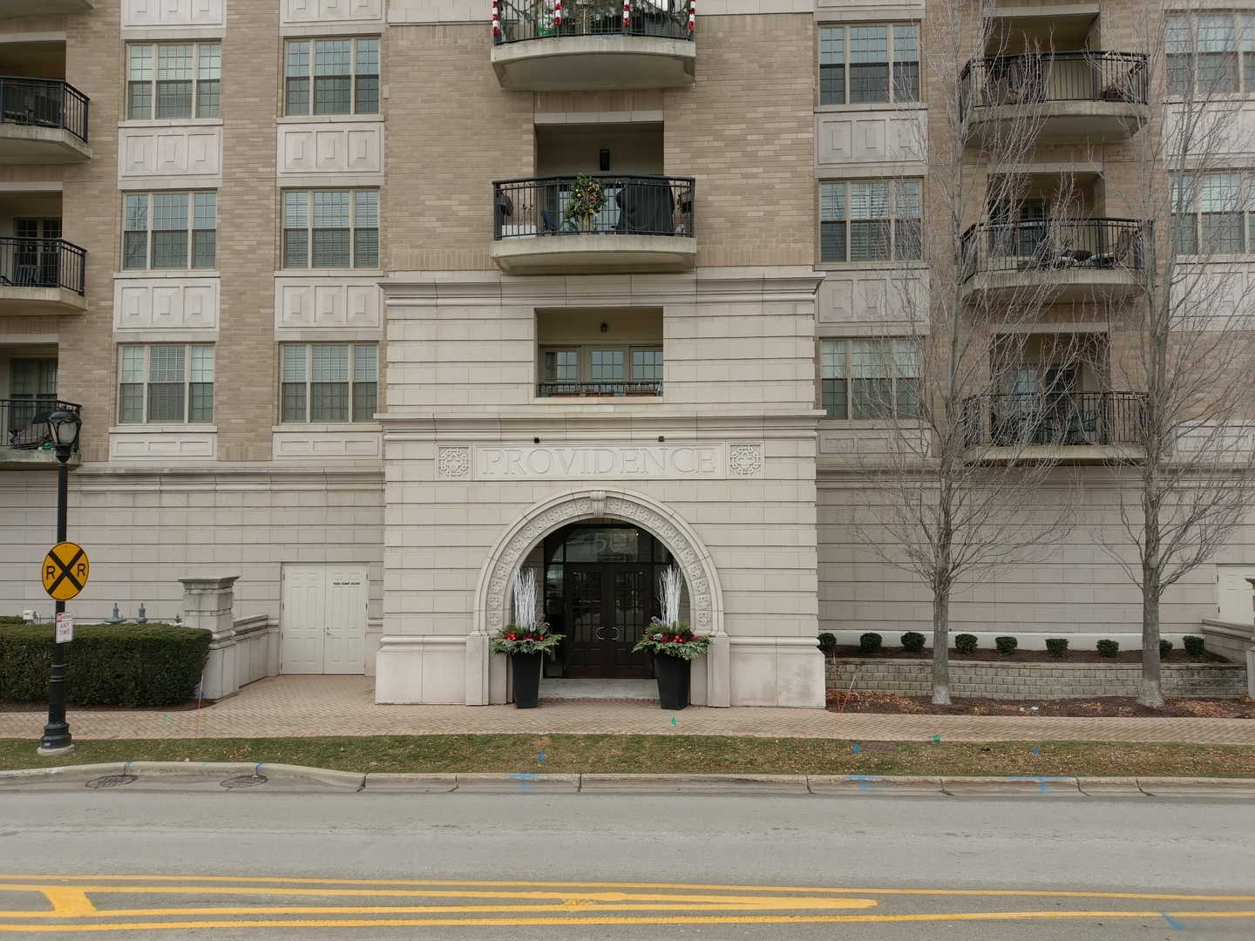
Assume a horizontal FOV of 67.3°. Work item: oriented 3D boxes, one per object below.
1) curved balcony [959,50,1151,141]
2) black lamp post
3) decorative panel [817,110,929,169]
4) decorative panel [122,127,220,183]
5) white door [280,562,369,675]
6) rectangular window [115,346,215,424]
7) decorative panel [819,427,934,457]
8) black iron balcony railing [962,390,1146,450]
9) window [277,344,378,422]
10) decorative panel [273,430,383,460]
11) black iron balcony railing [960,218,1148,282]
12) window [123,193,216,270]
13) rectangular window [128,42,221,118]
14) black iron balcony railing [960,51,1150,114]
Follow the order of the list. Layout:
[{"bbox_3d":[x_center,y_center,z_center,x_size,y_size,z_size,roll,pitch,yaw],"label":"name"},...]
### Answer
[{"bbox_3d":[8.896,-7.761,19.667,3.570,1.412,1.270,0,-2,3],"label":"curved balcony"},{"bbox_3d":[-8.838,1.709,14.699,0.550,5.310,0.550,0,-3,3],"label":"black lamp post"},{"bbox_3d":[5.307,-7.208,20.510,2.400,1.280,0.130,0,-2,3],"label":"decorative panel"},{"bbox_3d":[-10.246,-7.105,21.143,2.400,1.250,0.120,0,-3,3],"label":"decorative panel"},{"bbox_3d":[-6.561,3.222,20.439,1.930,2.380,0.120,0,-3,3],"label":"white door"},{"bbox_3d":[-10.261,-1.917,20.974,2.190,1.780,0.150,0,-3,3],"label":"rectangular window"},{"bbox_3d":[5.256,-0.592,20.152,2.455,0.599,0.140,0,-3,3],"label":"decorative panel"},{"bbox_3d":[8.918,-1.022,19.489,3.540,1.060,0.940,0,-3,3],"label":"black iron balcony railing"},{"bbox_3d":[-6.647,-1.956,21.022,2.200,1.810,0.150,0,-2,3],"label":"window"},{"bbox_3d":[-6.554,-0.547,20.615,2.440,0.640,0.120,0,-3,3],"label":"decorative panel"},{"bbox_3d":[8.820,-4.453,19.305,3.480,1.050,1.350,0,-3,3],"label":"black iron balcony railing"},{"bbox_3d":[-10.270,-5.365,21.154,2.170,1.780,0.150,0,-3,3],"label":"window"},{"bbox_3d":[-10.332,-8.874,21.471,2.204,1.791,0.180,0,-3,3],"label":"rectangular window"},{"bbox_3d":[8.960,-8.055,19.818,3.640,1.060,0.940,0,-3,3],"label":"black iron balcony railing"}]

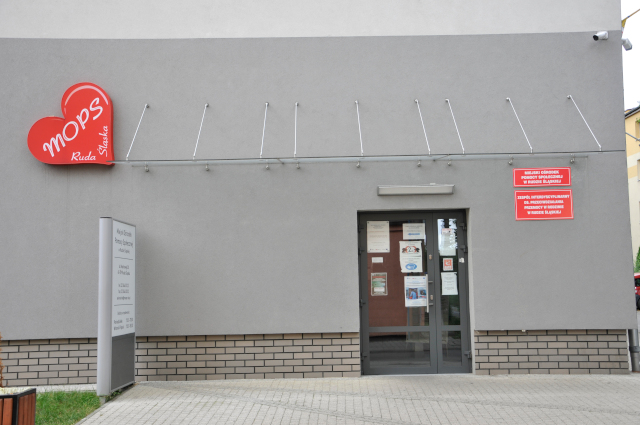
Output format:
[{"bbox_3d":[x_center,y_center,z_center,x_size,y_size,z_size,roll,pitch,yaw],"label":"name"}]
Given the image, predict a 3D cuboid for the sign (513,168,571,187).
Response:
[{"bbox_3d":[2.892,-0.452,9.708,0.743,0.246,0.025,-1,-5,0],"label":"sign"}]

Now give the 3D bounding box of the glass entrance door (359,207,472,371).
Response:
[{"bbox_3d":[1.255,1.049,9.840,1.476,2.138,0.090,-1,-5,0],"label":"glass entrance door"}]

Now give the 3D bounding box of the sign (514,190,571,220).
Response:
[{"bbox_3d":[2.908,-0.095,9.677,0.747,0.387,0.025,-1,-5,0],"label":"sign"}]

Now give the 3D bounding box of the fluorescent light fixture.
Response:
[{"bbox_3d":[1.245,-0.276,9.670,0.979,0.129,0.100,-1,-5,0],"label":"fluorescent light fixture"}]

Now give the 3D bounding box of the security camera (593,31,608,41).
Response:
[{"bbox_3d":[3.688,-2.319,9.787,0.220,0.100,0.090,-22,6,-29],"label":"security camera"}]

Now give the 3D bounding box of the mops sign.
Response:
[{"bbox_3d":[-3.254,-1.154,9.773,1.103,1.079,0.130,-1,-5,0],"label":"mops sign"}]

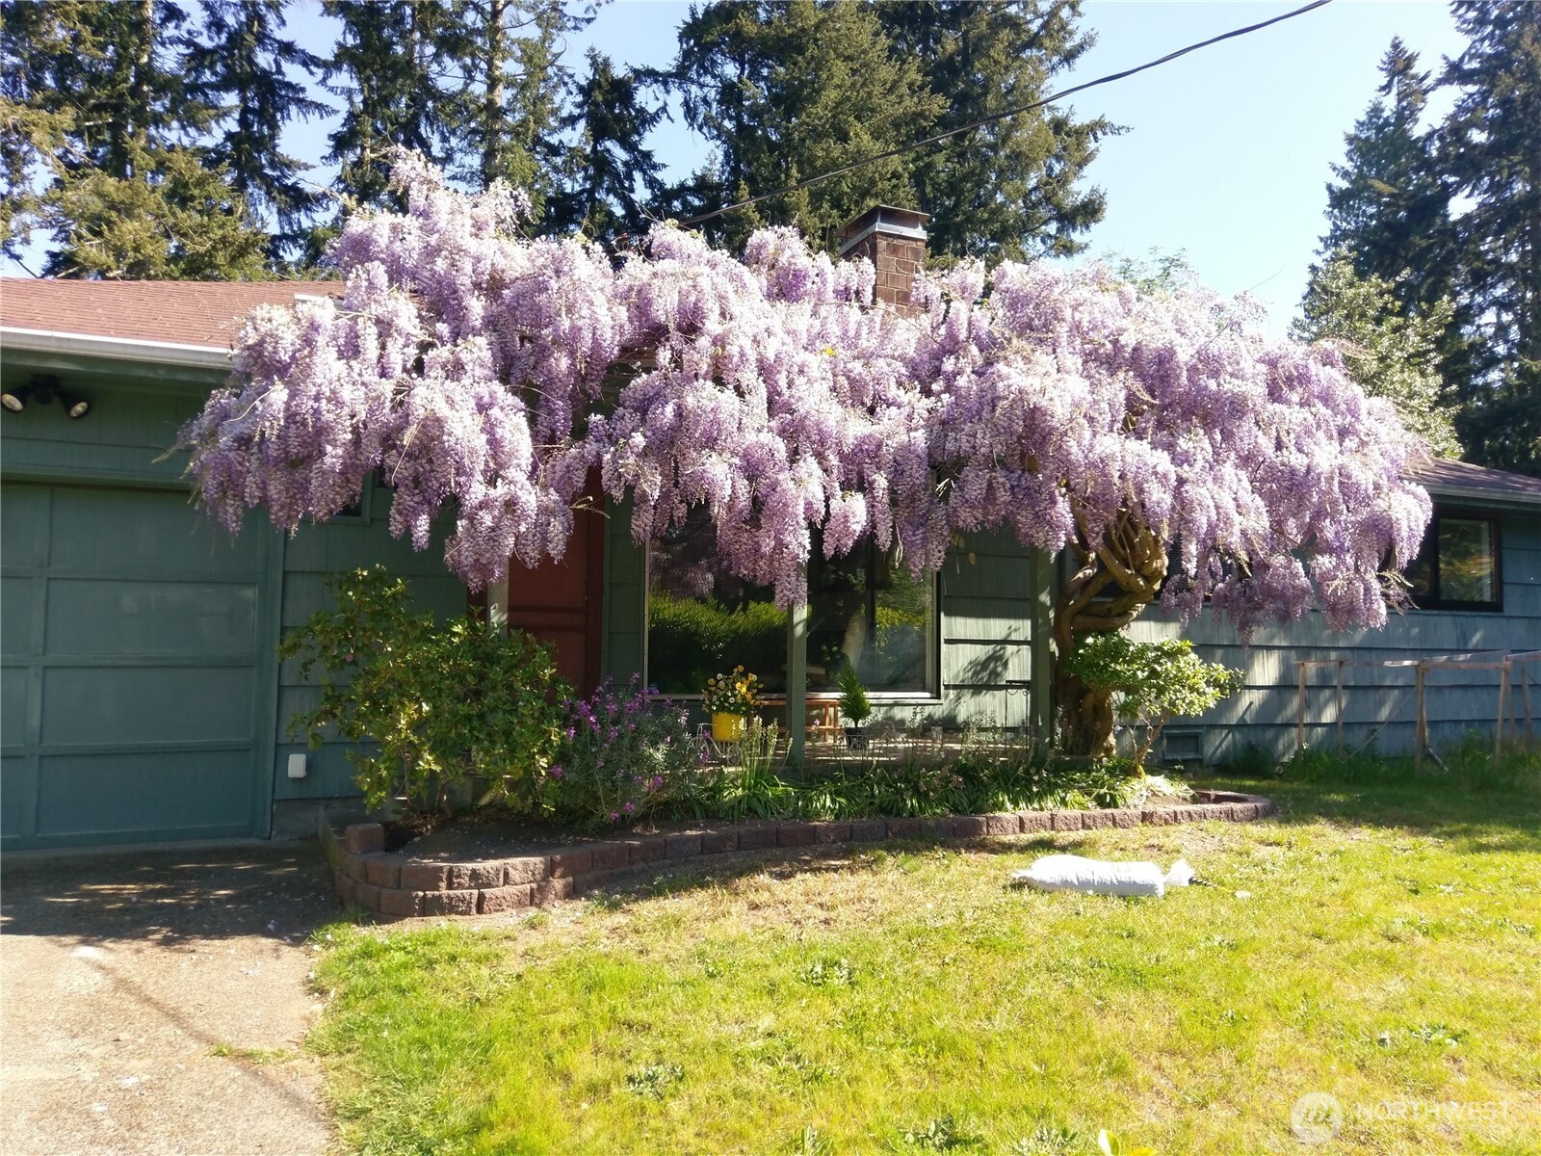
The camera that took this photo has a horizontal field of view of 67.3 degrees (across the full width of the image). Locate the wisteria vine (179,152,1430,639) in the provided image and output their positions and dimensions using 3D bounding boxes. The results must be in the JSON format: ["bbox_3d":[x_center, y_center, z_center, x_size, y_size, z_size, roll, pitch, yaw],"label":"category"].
[{"bbox_3d":[0.835,-0.896,7.168,7.800,2.450,2.200,2,-4,-24],"label":"wisteria vine"}]

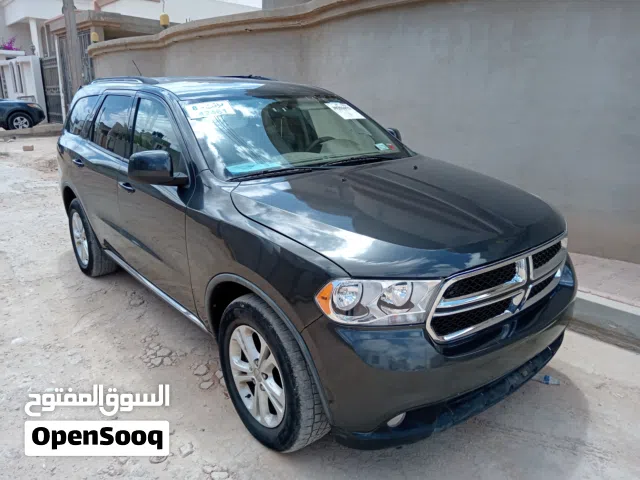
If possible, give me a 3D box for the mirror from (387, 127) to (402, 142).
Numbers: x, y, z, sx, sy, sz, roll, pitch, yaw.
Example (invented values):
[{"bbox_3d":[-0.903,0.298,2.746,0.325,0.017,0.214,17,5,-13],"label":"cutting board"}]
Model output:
[{"bbox_3d":[0.601,-0.777,3.944,0.250,0.210,0.190,-14,22,-37],"label":"mirror"}]

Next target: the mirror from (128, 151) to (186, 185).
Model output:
[{"bbox_3d":[-0.875,-0.389,2.697,0.270,0.190,0.190,-13,21,-37],"label":"mirror"}]

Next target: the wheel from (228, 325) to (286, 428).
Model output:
[{"bbox_3d":[-0.238,0.651,2.502,0.200,0.510,0.510,-14,22,-37],"label":"wheel"}]

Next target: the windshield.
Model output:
[{"bbox_3d":[-0.136,-0.724,3.261,1.460,0.160,0.800,-13,53,-37],"label":"windshield"}]

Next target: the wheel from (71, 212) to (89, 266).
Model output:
[{"bbox_3d":[-2.198,-0.019,4.700,0.200,0.490,0.490,-13,21,-37],"label":"wheel"}]

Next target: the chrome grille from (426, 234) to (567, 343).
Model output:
[{"bbox_3d":[0.888,0.199,2.286,1.060,0.310,0.150,-14,22,-37],"label":"chrome grille"}]

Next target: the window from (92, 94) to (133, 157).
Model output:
[{"bbox_3d":[-1.518,-0.866,3.720,0.060,0.410,0.800,9,7,-42],"label":"window"}]

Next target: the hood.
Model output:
[{"bbox_3d":[0.494,-0.182,2.608,1.540,0.260,1.300,-13,26,-37],"label":"hood"}]

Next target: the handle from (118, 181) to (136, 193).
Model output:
[{"bbox_3d":[-1.274,-0.347,3.301,0.055,0.048,0.250,-14,22,-37],"label":"handle"}]

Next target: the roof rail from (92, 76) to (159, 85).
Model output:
[{"bbox_3d":[-1.623,-1.288,4.043,0.050,0.070,1.580,-14,22,-37],"label":"roof rail"}]

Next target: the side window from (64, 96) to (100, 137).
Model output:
[{"bbox_3d":[-2.049,-1.058,4.261,0.100,0.340,0.720,8,7,-41],"label":"side window"}]

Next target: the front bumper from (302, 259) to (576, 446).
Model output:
[{"bbox_3d":[0.792,0.474,2.423,1.860,0.580,0.500,-13,21,-37],"label":"front bumper"}]

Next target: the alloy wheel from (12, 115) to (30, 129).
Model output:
[{"bbox_3d":[-10.052,-3.927,16.800,0.480,0.480,0.200,-12,20,-34],"label":"alloy wheel"}]

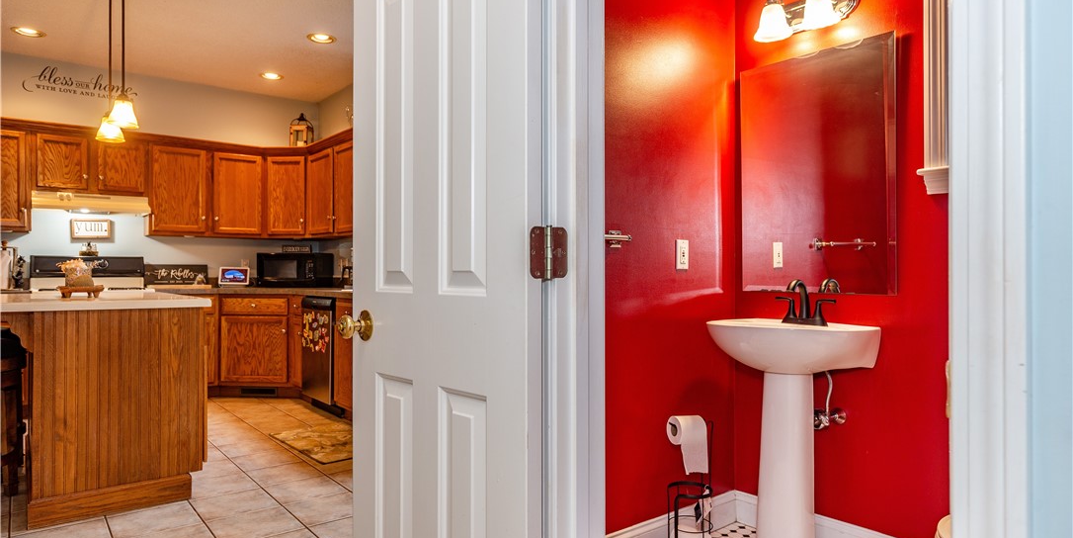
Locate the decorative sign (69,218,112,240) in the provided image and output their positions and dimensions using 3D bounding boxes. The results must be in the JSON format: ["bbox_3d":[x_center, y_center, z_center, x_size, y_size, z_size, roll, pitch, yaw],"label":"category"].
[{"bbox_3d":[-3.663,-0.326,5.399,0.272,0.147,0.030,0,0,-39],"label":"decorative sign"}]

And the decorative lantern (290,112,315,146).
[{"bbox_3d":[-2.167,-1.256,6.084,0.160,0.370,0.160,0,0,6],"label":"decorative lantern"}]

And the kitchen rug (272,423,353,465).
[{"bbox_3d":[-1.250,1.062,4.066,0.500,0.014,0.850,0,-1,-41],"label":"kitchen rug"}]

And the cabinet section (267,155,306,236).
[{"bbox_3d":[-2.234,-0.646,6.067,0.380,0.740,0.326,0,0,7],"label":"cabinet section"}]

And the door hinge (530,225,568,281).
[{"bbox_3d":[0.022,-0.026,1.131,0.086,0.090,0.014,0,0,-44],"label":"door hinge"}]

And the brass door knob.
[{"bbox_3d":[-0.406,0.126,1.447,0.066,0.068,0.068,0,-1,-43],"label":"brass door knob"}]

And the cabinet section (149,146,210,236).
[{"bbox_3d":[-3.086,-0.646,5.628,0.450,0.757,0.326,0,0,-38],"label":"cabinet section"}]

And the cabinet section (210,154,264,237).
[{"bbox_3d":[-2.727,-0.647,5.912,0.441,0.748,0.326,0,0,-38],"label":"cabinet section"}]

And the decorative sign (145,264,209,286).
[{"bbox_3d":[-3.158,0.067,5.758,0.499,0.209,0.025,0,0,-39],"label":"decorative sign"}]

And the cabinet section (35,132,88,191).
[{"bbox_3d":[-3.712,-0.812,5.135,0.359,0.430,0.326,0,0,-38],"label":"cabinet section"}]

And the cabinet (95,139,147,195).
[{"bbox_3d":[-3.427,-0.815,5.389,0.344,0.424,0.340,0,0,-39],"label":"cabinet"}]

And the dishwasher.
[{"bbox_3d":[-1.408,0.642,5.077,0.600,0.870,0.600,0,-1,-38],"label":"dishwasher"}]

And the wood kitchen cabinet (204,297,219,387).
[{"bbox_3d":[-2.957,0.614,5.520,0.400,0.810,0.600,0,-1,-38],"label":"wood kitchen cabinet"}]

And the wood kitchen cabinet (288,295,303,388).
[{"bbox_3d":[-1.711,0.614,5.469,0.600,0.810,0.230,0,-1,-38],"label":"wood kitchen cabinet"}]

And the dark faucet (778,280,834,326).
[{"bbox_3d":[0.971,0.125,2.423,0.165,0.168,0.225,0,0,-39],"label":"dark faucet"}]

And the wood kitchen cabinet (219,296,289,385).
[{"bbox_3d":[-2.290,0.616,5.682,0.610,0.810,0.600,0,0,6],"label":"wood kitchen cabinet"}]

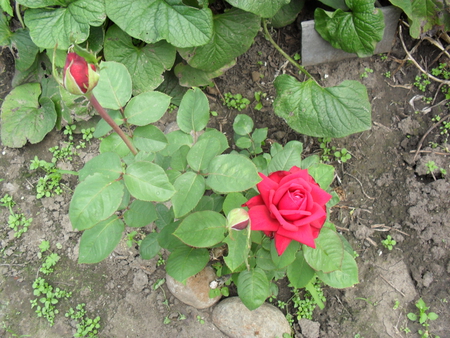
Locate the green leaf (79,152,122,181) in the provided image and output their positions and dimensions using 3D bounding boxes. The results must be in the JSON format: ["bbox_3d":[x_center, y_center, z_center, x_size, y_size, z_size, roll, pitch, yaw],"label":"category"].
[{"bbox_3d":[-0.189,0.001,0.690,0.062,0.018,0.062,-3,70,-8],"label":"green leaf"}]

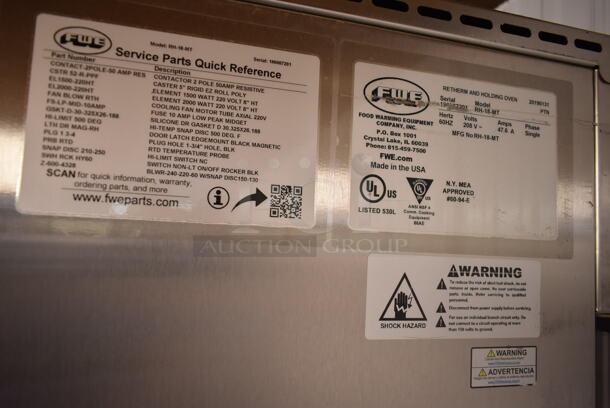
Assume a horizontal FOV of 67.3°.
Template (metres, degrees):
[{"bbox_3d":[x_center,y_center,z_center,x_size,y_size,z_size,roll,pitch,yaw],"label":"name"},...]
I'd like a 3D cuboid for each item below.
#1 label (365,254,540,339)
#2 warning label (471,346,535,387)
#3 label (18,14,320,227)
[{"bbox_3d":[0.097,0.060,0.289,0.126,0.051,0.001,4,-4,-16],"label":"label"},{"bbox_3d":[0.129,0.105,0.295,0.051,0.025,0.001,4,-4,-16],"label":"warning label"},{"bbox_3d":[-0.066,-0.041,0.248,0.152,0.102,0.001,4,-4,-16],"label":"label"}]

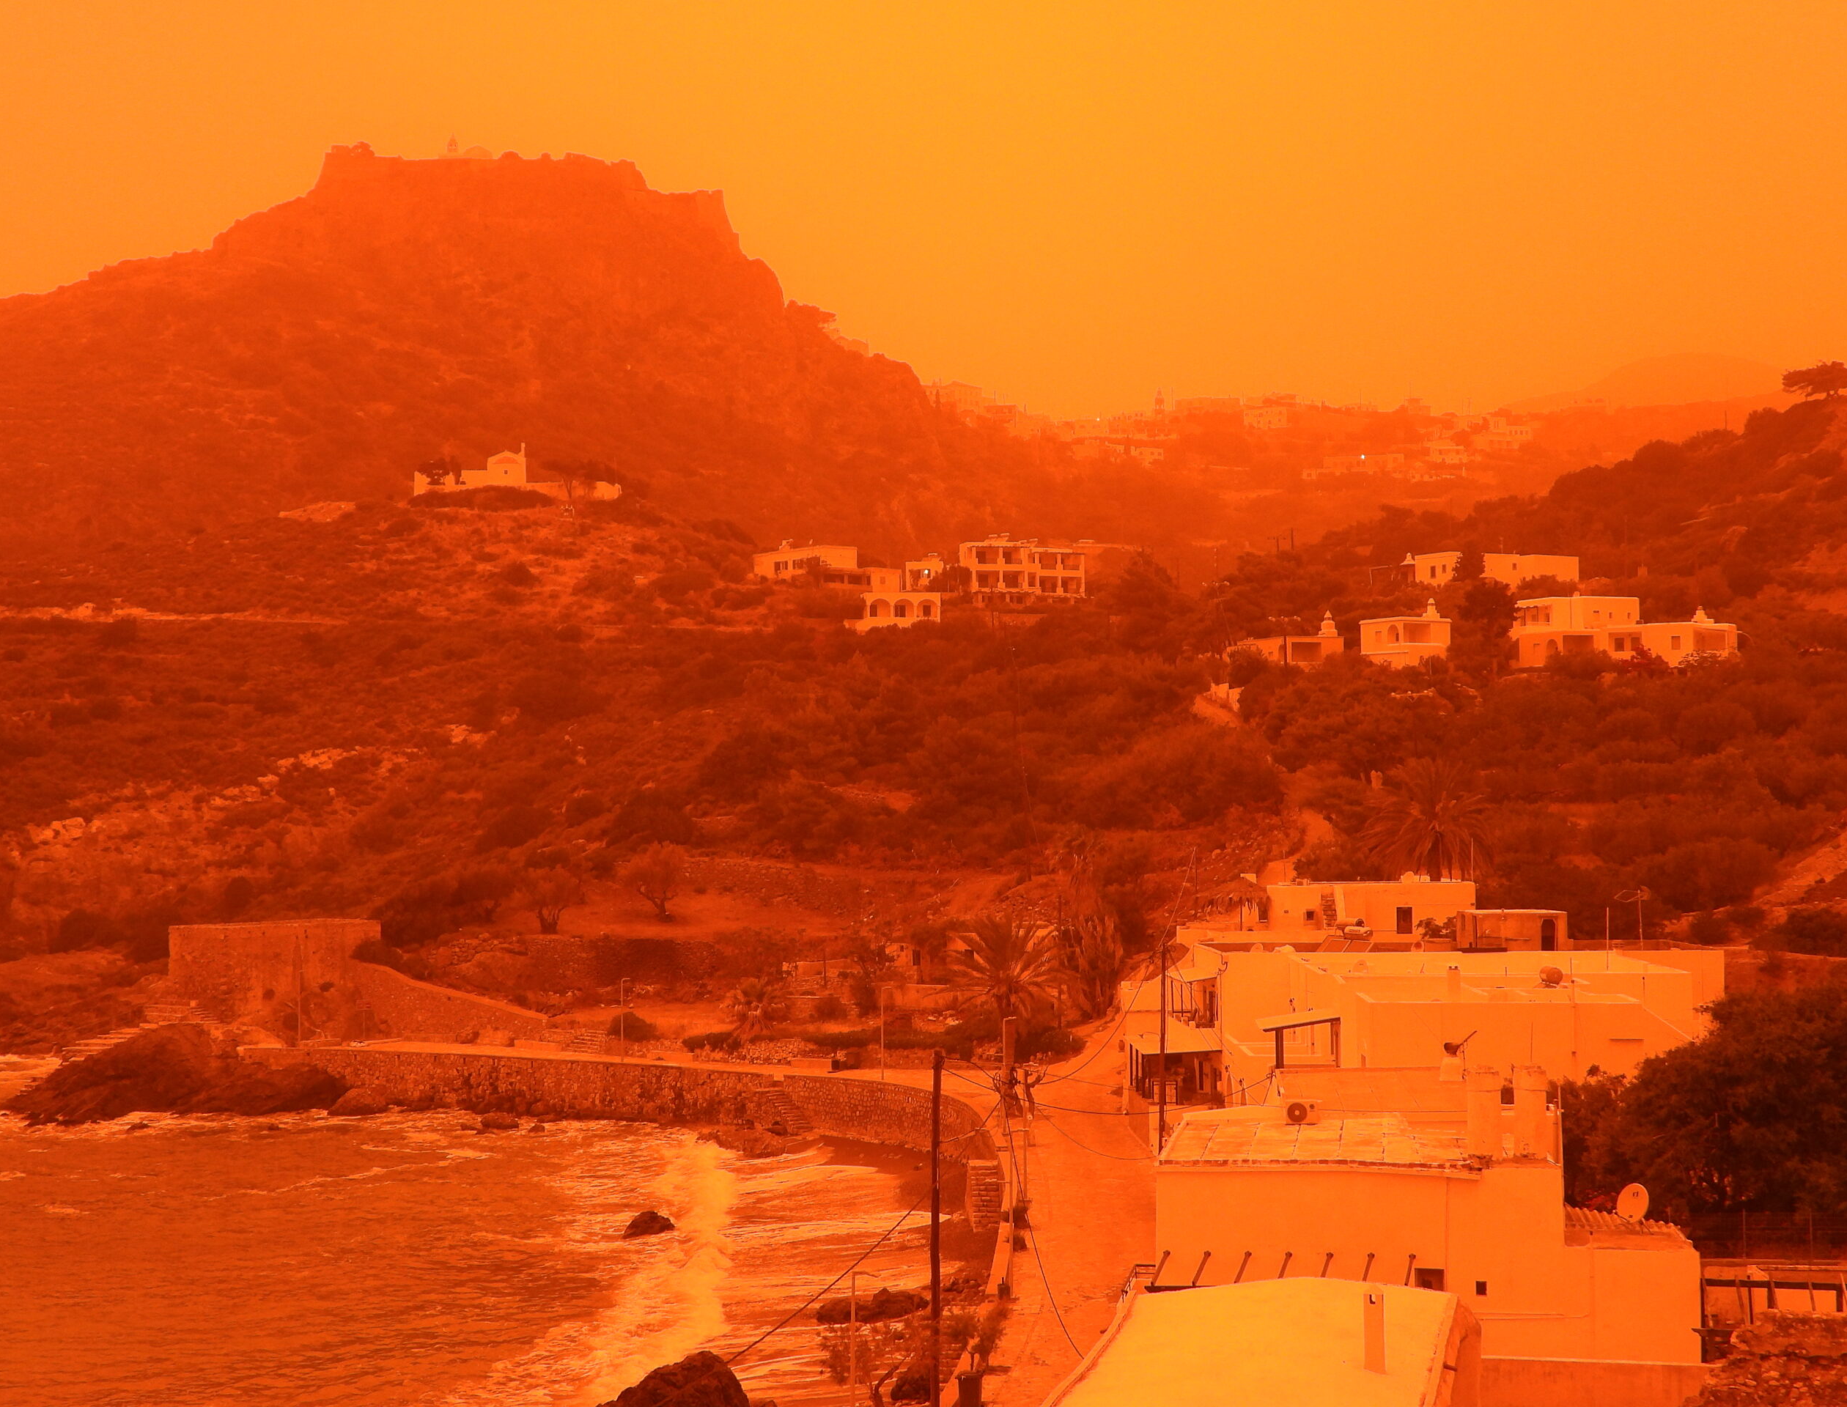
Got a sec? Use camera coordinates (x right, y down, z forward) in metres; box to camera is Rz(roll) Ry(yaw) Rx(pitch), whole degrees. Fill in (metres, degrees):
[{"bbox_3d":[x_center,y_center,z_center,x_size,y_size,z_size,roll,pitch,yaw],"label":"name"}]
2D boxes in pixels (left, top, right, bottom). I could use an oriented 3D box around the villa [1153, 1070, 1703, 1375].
[{"bbox_3d":[10.650,10.420,58.000,10.800,6.100,7.200,0,-1,9],"label":"villa"}]

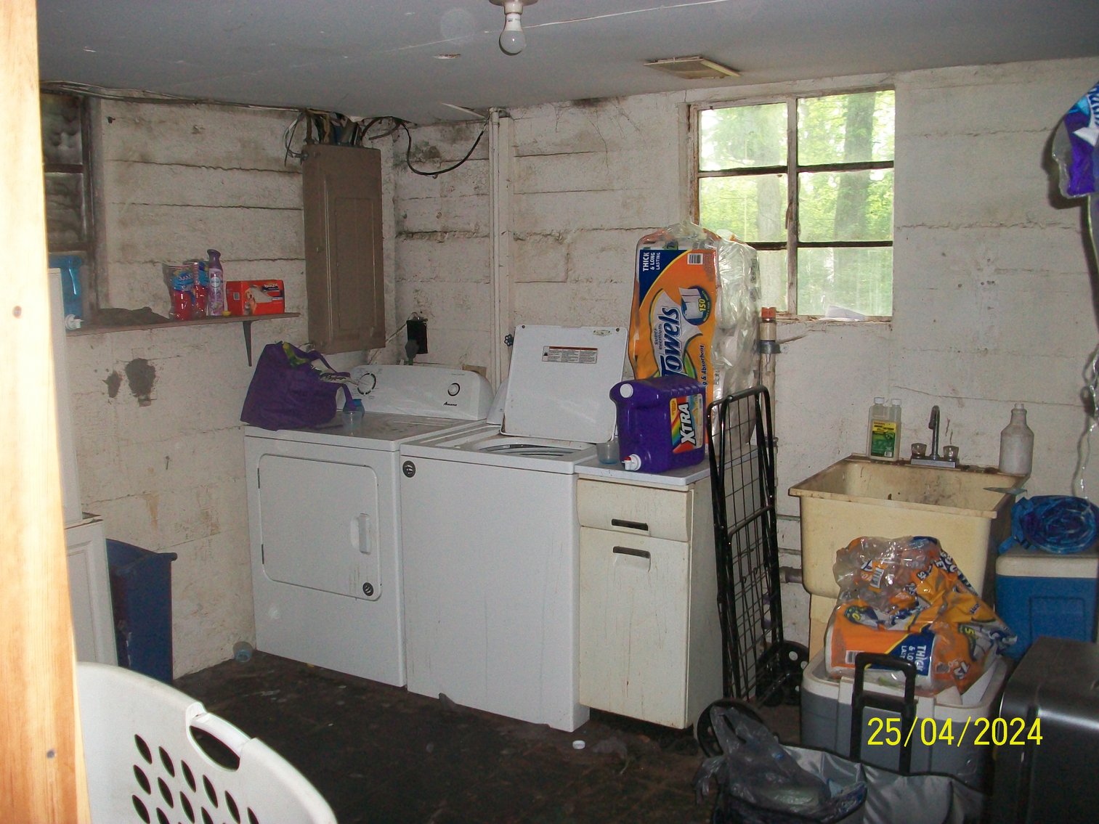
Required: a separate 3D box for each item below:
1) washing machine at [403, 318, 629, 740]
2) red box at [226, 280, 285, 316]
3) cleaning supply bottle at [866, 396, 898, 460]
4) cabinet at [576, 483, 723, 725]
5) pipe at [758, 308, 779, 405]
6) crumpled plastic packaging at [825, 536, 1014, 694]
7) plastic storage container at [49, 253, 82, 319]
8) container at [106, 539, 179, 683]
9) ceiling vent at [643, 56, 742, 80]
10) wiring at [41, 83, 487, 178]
[{"bbox_3d":[-0.050,0.344,3.861,0.695,1.285,0.690,5,10,31],"label":"washing machine"},{"bbox_3d":[-1.080,-0.423,3.979,0.085,0.122,0.207,5,10,31],"label":"red box"},{"bbox_3d":[1.145,0.055,3.682,0.096,0.215,0.058,6,11,38],"label":"cleaning supply bottle"},{"bbox_3d":[0.405,0.604,3.686,0.383,0.870,0.605,5,10,30],"label":"cabinet"},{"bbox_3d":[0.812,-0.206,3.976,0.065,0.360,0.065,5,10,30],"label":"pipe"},{"bbox_3d":[1.014,0.520,2.963,0.480,0.370,0.290,2,9,17],"label":"crumpled plastic packaging"},{"bbox_3d":[-1.594,-0.369,3.376,0.230,0.235,0.140,5,10,31],"label":"plastic storage container"},{"bbox_3d":[-1.430,0.764,3.390,0.430,0.620,0.310,5,10,31],"label":"container"},{"bbox_3d":[0.462,-1.095,3.442,0.195,0.035,0.360,5,10,31],"label":"ceiling vent"},{"bbox_3d":[-0.914,-1.029,3.920,0.540,0.270,1.720,5,10,31],"label":"wiring"}]

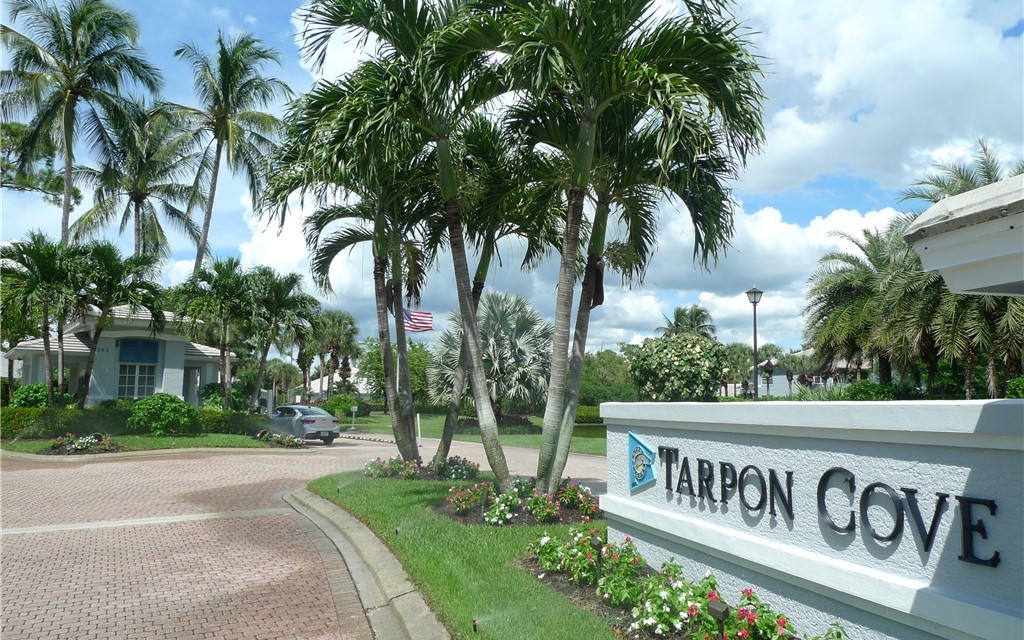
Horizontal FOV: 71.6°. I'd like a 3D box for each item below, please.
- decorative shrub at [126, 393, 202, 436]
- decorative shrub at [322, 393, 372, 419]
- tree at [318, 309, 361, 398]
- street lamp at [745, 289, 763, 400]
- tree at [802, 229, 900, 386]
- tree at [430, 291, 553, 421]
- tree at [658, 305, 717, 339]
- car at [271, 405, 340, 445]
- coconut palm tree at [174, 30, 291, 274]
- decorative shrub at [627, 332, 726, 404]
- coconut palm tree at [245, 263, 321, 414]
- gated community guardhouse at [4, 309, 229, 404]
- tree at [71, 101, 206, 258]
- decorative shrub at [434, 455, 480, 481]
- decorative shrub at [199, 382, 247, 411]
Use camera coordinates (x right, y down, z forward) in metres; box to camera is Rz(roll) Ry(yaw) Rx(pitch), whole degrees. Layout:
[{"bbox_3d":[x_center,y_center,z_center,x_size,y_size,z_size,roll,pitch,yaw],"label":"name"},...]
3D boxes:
[{"bbox_3d":[-13.371,3.658,27.359,2.970,1.720,2.600,0,-7,0],"label":"decorative shrub"},{"bbox_3d":[-12.827,6.691,54.083,3.800,1.950,3.200,0,-7,0],"label":"decorative shrub"},{"bbox_3d":[-14.114,3.538,57.972,3.600,9.000,3.600,0,-7,0],"label":"tree"},{"bbox_3d":[6.508,1.370,18.972,0.500,4.590,0.470,-2,-7,19],"label":"street lamp"},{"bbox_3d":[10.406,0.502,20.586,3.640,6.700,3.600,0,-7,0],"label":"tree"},{"bbox_3d":[-1.079,2.159,36.293,6.200,7.000,6.000,0,-7,0],"label":"tree"},{"bbox_3d":[14.286,3.504,57.990,4.900,9.500,4.900,0,-7,0],"label":"tree"},{"bbox_3d":[-8.366,3.978,27.118,4.400,1.450,1.730,-6,-9,45],"label":"car"},{"bbox_3d":[-14.382,-4.581,35.761,6.200,20.000,6.000,0,-7,0],"label":"coconut palm tree"},{"bbox_3d":[5.740,2.419,24.689,3.400,3.900,3.300,0,-7,0],"label":"decorative shrub"},{"bbox_3d":[-9.539,1.190,29.367,3.040,6.920,3.000,0,-7,0],"label":"coconut palm tree"},{"bbox_3d":[-15.908,1.926,28.561,7.600,5.200,6.100,6,-9,-42],"label":"gated community guardhouse"},{"bbox_3d":[-19.616,-3.085,36.626,7.270,17.230,6.600,0,-7,0],"label":"tree"},{"bbox_3d":[-1.071,2.809,13.767,0.880,0.450,0.800,0,-7,0],"label":"decorative shrub"},{"bbox_3d":[-11.014,3.425,26.779,1.750,1.750,1.600,0,-7,0],"label":"decorative shrub"}]

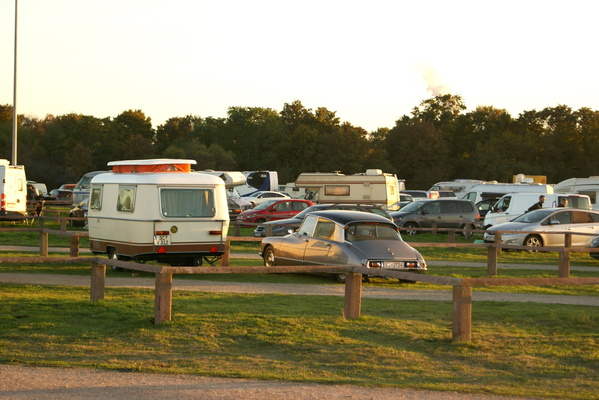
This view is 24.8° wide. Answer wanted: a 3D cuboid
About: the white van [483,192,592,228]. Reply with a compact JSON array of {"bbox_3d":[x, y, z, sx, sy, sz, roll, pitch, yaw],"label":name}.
[{"bbox_3d":[9.835,0.731,57.000,1.990,1.980,5.000,1,0,-29],"label":"white van"}]

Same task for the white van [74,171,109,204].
[{"bbox_3d":[-13.431,-0.775,97.000,5.200,2.500,2.000,1,0,2],"label":"white van"}]

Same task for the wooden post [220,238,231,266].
[{"bbox_3d":[-1.887,1.335,34.800,0.200,0.720,0.200,1,0,-30],"label":"wooden post"}]

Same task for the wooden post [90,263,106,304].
[{"bbox_3d":[-3.348,1.360,22.700,0.200,0.690,0.200,1,0,-10],"label":"wooden post"}]

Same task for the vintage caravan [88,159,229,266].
[{"bbox_3d":[-3.480,0.365,32.700,2.020,2.620,4.300,0,0,-28],"label":"vintage caravan"}]

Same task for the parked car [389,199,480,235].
[{"bbox_3d":[6.450,0.850,66.800,4.650,1.740,1.820,0,0,-13],"label":"parked car"}]

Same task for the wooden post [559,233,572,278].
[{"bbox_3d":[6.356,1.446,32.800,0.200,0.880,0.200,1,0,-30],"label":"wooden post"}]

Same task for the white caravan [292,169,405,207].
[{"bbox_3d":[2.980,-0.280,83.500,5.900,3.100,2.250,0,0,22],"label":"white caravan"}]

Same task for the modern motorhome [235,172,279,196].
[{"bbox_3d":[-4.350,-0.550,98.900,5.500,2.900,2.300,0,0,16],"label":"modern motorhome"}]

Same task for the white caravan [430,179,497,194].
[{"bbox_3d":[13.046,-0.062,106.000,6.200,2.750,2.250,1,0,25],"label":"white caravan"}]

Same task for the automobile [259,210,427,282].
[{"bbox_3d":[0.810,0.935,29.000,1.800,1.460,4.840,0,0,-30],"label":"automobile"}]

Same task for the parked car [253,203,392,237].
[{"bbox_3d":[0.864,0.905,50.200,4.800,1.490,1.820,0,0,-22],"label":"parked car"}]

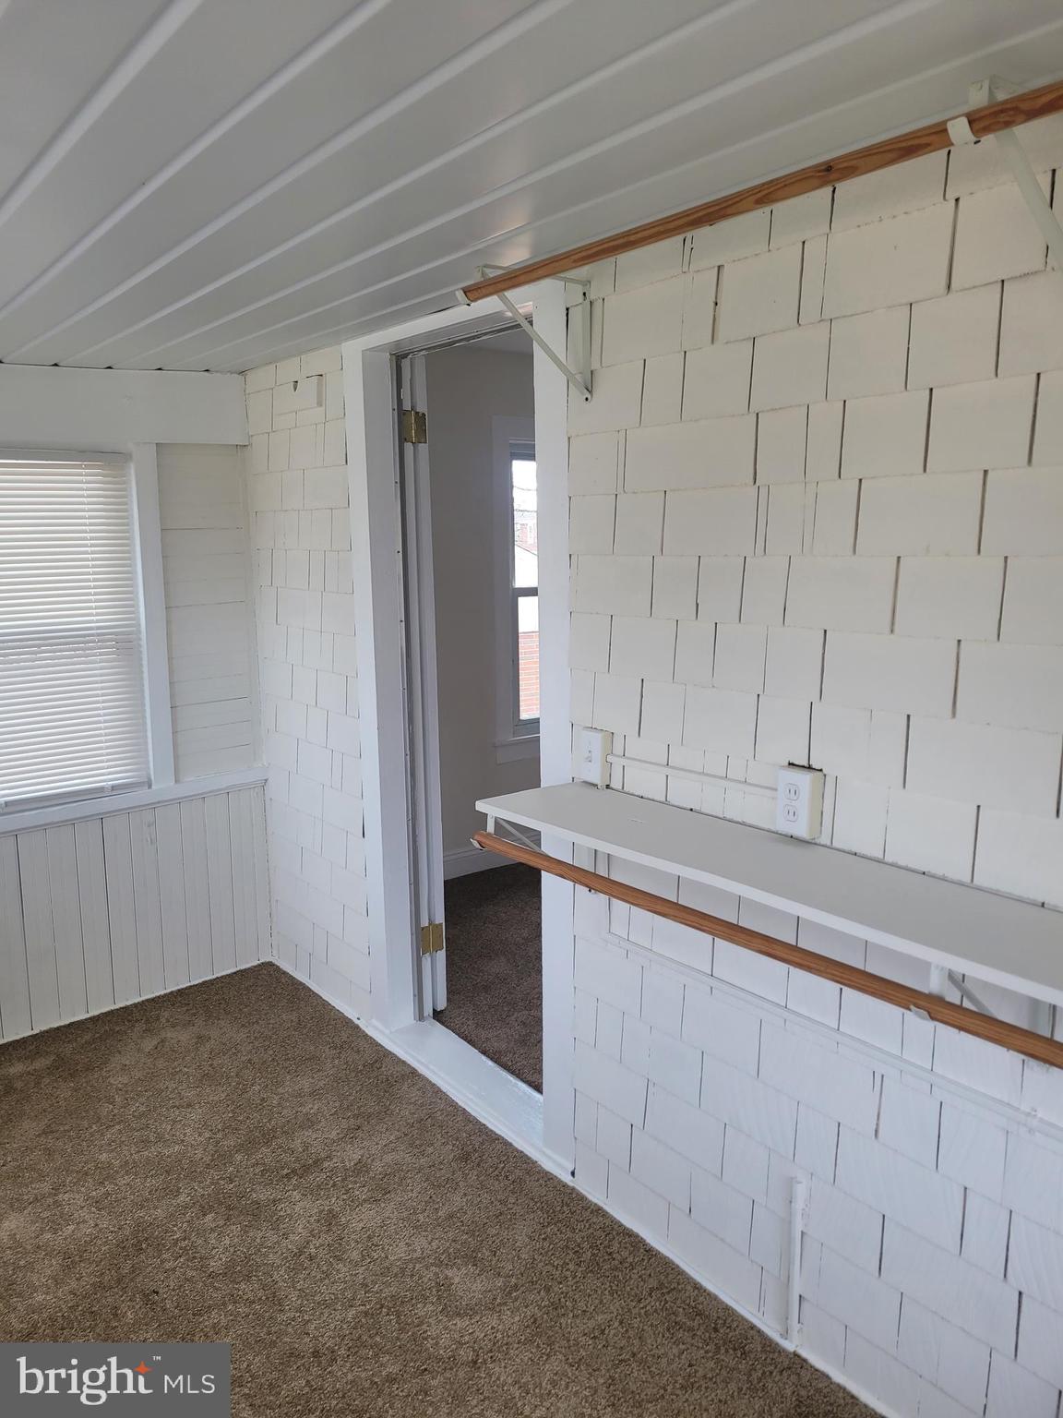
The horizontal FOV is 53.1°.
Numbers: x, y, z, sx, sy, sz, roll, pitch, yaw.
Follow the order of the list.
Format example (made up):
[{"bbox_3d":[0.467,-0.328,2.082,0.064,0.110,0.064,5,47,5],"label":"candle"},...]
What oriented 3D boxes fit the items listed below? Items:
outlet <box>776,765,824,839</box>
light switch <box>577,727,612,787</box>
[{"bbox_3d":[0.482,0.167,1.912,0.036,0.115,0.071,-7,11,-36],"label":"outlet"},{"bbox_3d":[0.139,0.105,2.366,0.031,0.115,0.071,-7,11,-36],"label":"light switch"}]

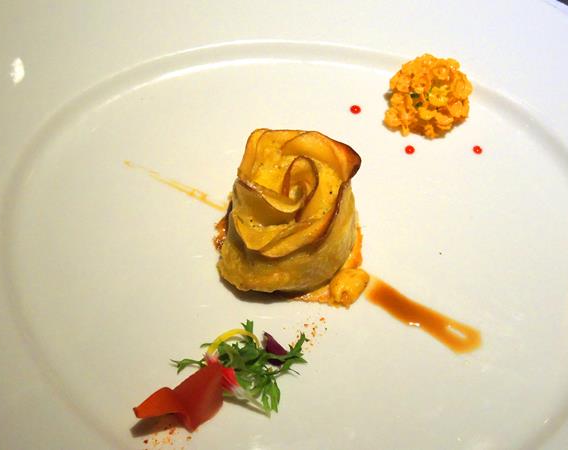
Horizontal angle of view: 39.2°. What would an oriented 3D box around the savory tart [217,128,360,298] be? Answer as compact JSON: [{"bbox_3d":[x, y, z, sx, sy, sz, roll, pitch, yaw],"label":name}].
[{"bbox_3d":[0.002,-0.005,0.277,0.051,0.035,0.049,4,44,0],"label":"savory tart"}]

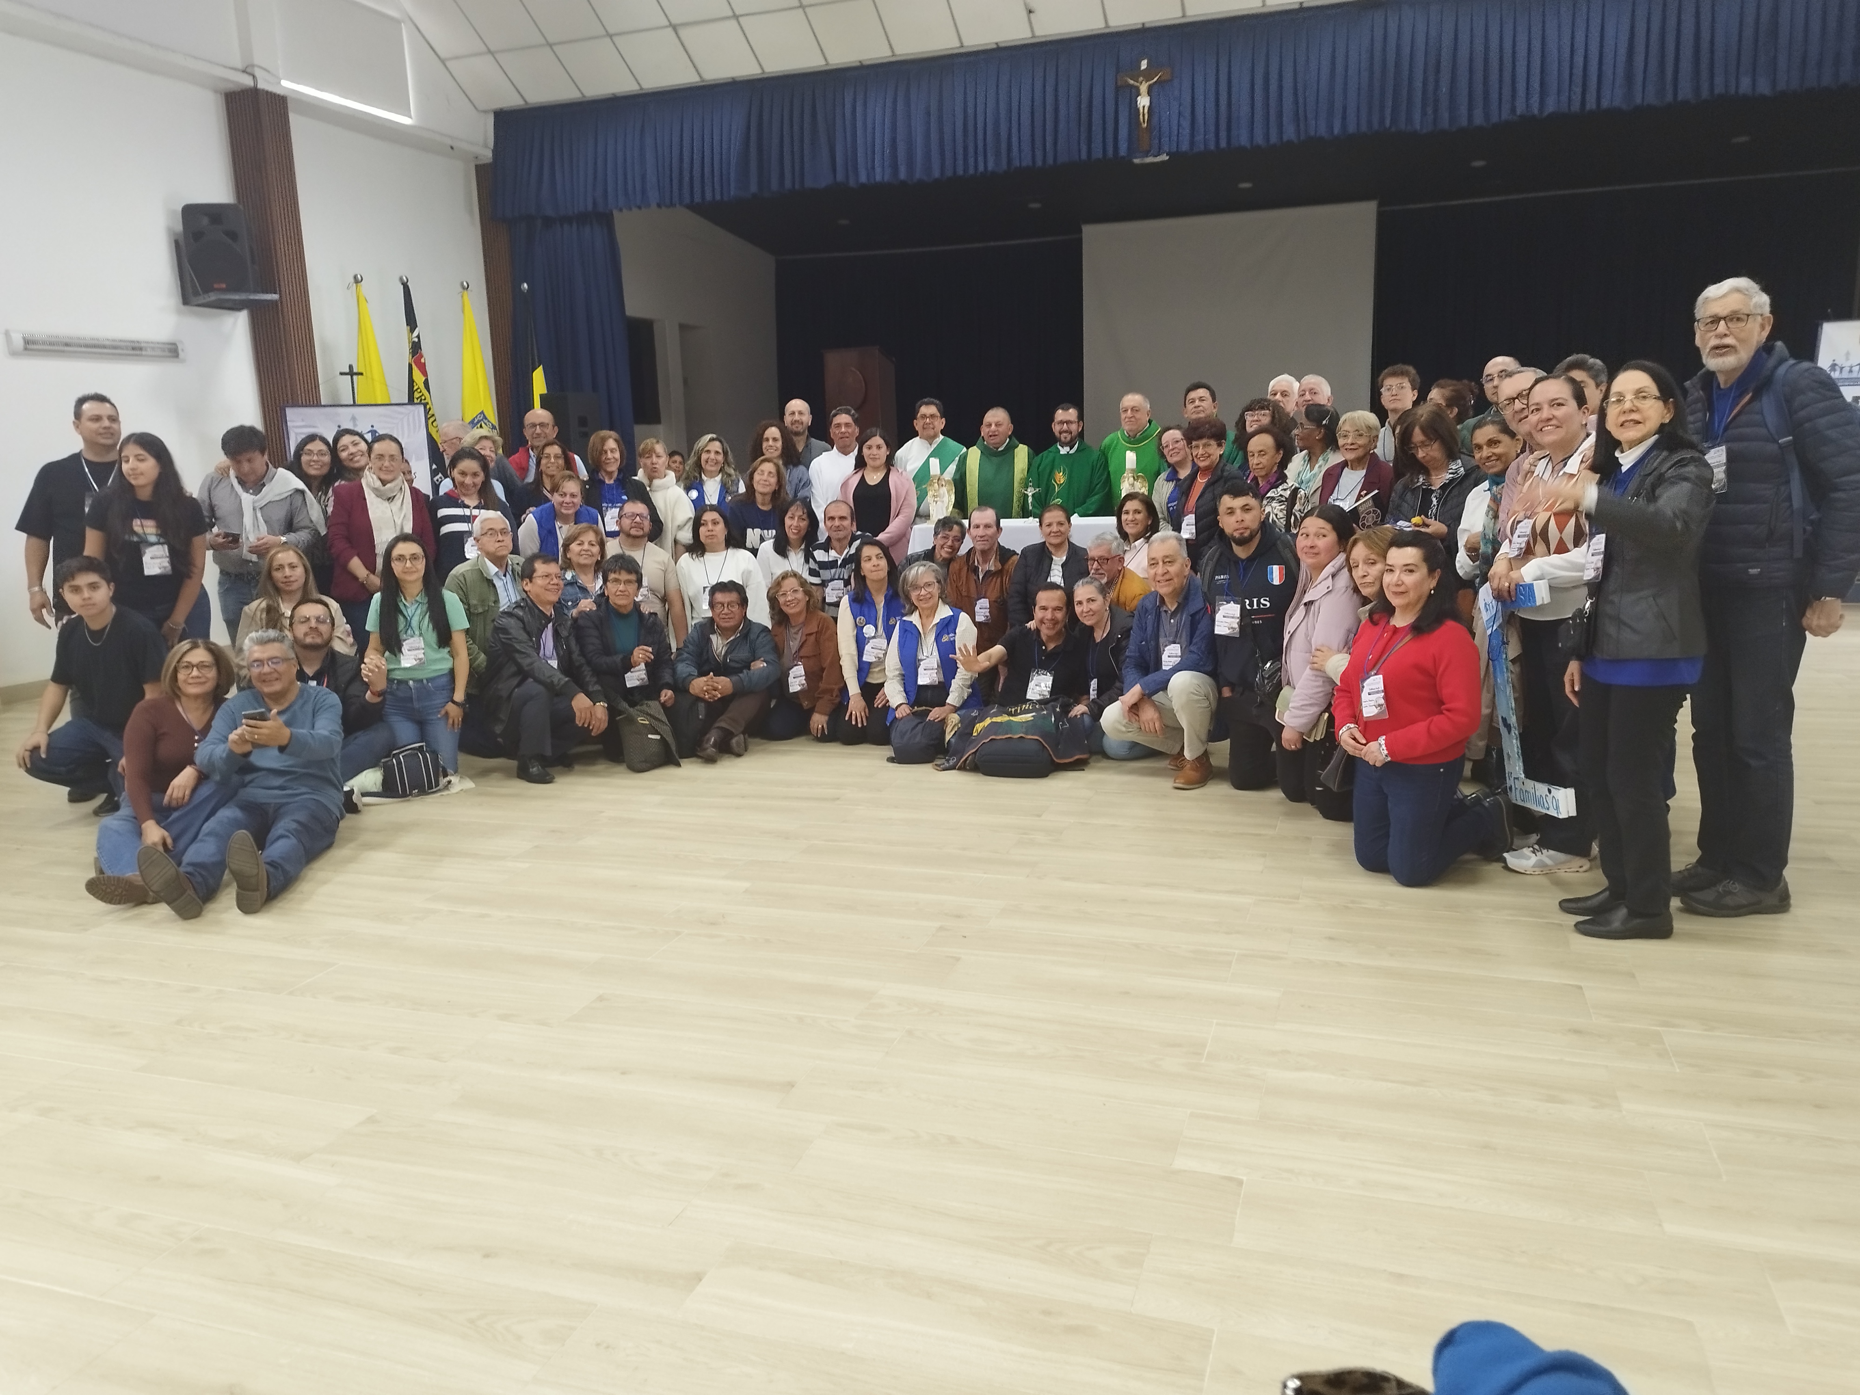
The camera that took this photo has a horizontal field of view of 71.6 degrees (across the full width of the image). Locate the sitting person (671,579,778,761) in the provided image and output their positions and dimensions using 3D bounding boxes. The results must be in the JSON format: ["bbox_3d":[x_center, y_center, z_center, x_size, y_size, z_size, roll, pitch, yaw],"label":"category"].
[{"bbox_3d":[-0.987,-0.165,6.175,0.570,0.800,0.660,-4,12,-8],"label":"sitting person"}]

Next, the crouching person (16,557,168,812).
[{"bbox_3d":[-3.606,-0.058,5.634,0.620,1.050,0.640,-4,12,-12],"label":"crouching person"}]

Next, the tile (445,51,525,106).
[{"bbox_3d":[-4.113,-5.701,11.950,0.530,0.020,0.600,2,-21,18],"label":"tile"}]

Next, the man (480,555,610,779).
[{"bbox_3d":[-1.766,-0.167,5.943,0.540,1.000,0.680,-10,14,-34],"label":"man"}]

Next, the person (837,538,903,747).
[{"bbox_3d":[-0.277,-0.314,6.528,0.430,0.980,0.600,-1,11,3],"label":"person"}]

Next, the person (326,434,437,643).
[{"bbox_3d":[-2.854,-0.599,6.753,0.510,1.540,0.330,-7,13,-20],"label":"person"}]

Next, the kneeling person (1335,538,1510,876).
[{"bbox_3d":[1.651,0.001,4.237,0.610,1.100,0.490,-12,16,-39],"label":"kneeling person"}]

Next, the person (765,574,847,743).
[{"bbox_3d":[-0.619,-0.238,6.429,0.440,0.810,0.580,-1,12,7],"label":"person"}]

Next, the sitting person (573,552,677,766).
[{"bbox_3d":[-1.466,-0.213,6.206,0.520,0.970,0.660,-4,11,-12],"label":"sitting person"}]

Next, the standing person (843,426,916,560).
[{"bbox_3d":[-0.285,-0.837,7.701,0.460,1.540,0.300,-1,11,6],"label":"standing person"}]

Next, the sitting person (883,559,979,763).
[{"bbox_3d":[0.006,-0.192,6.064,0.480,0.890,0.660,-2,11,0],"label":"sitting person"}]

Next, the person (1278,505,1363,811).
[{"bbox_3d":[1.595,-0.179,5.037,0.470,1.120,0.580,10,17,43],"label":"person"}]

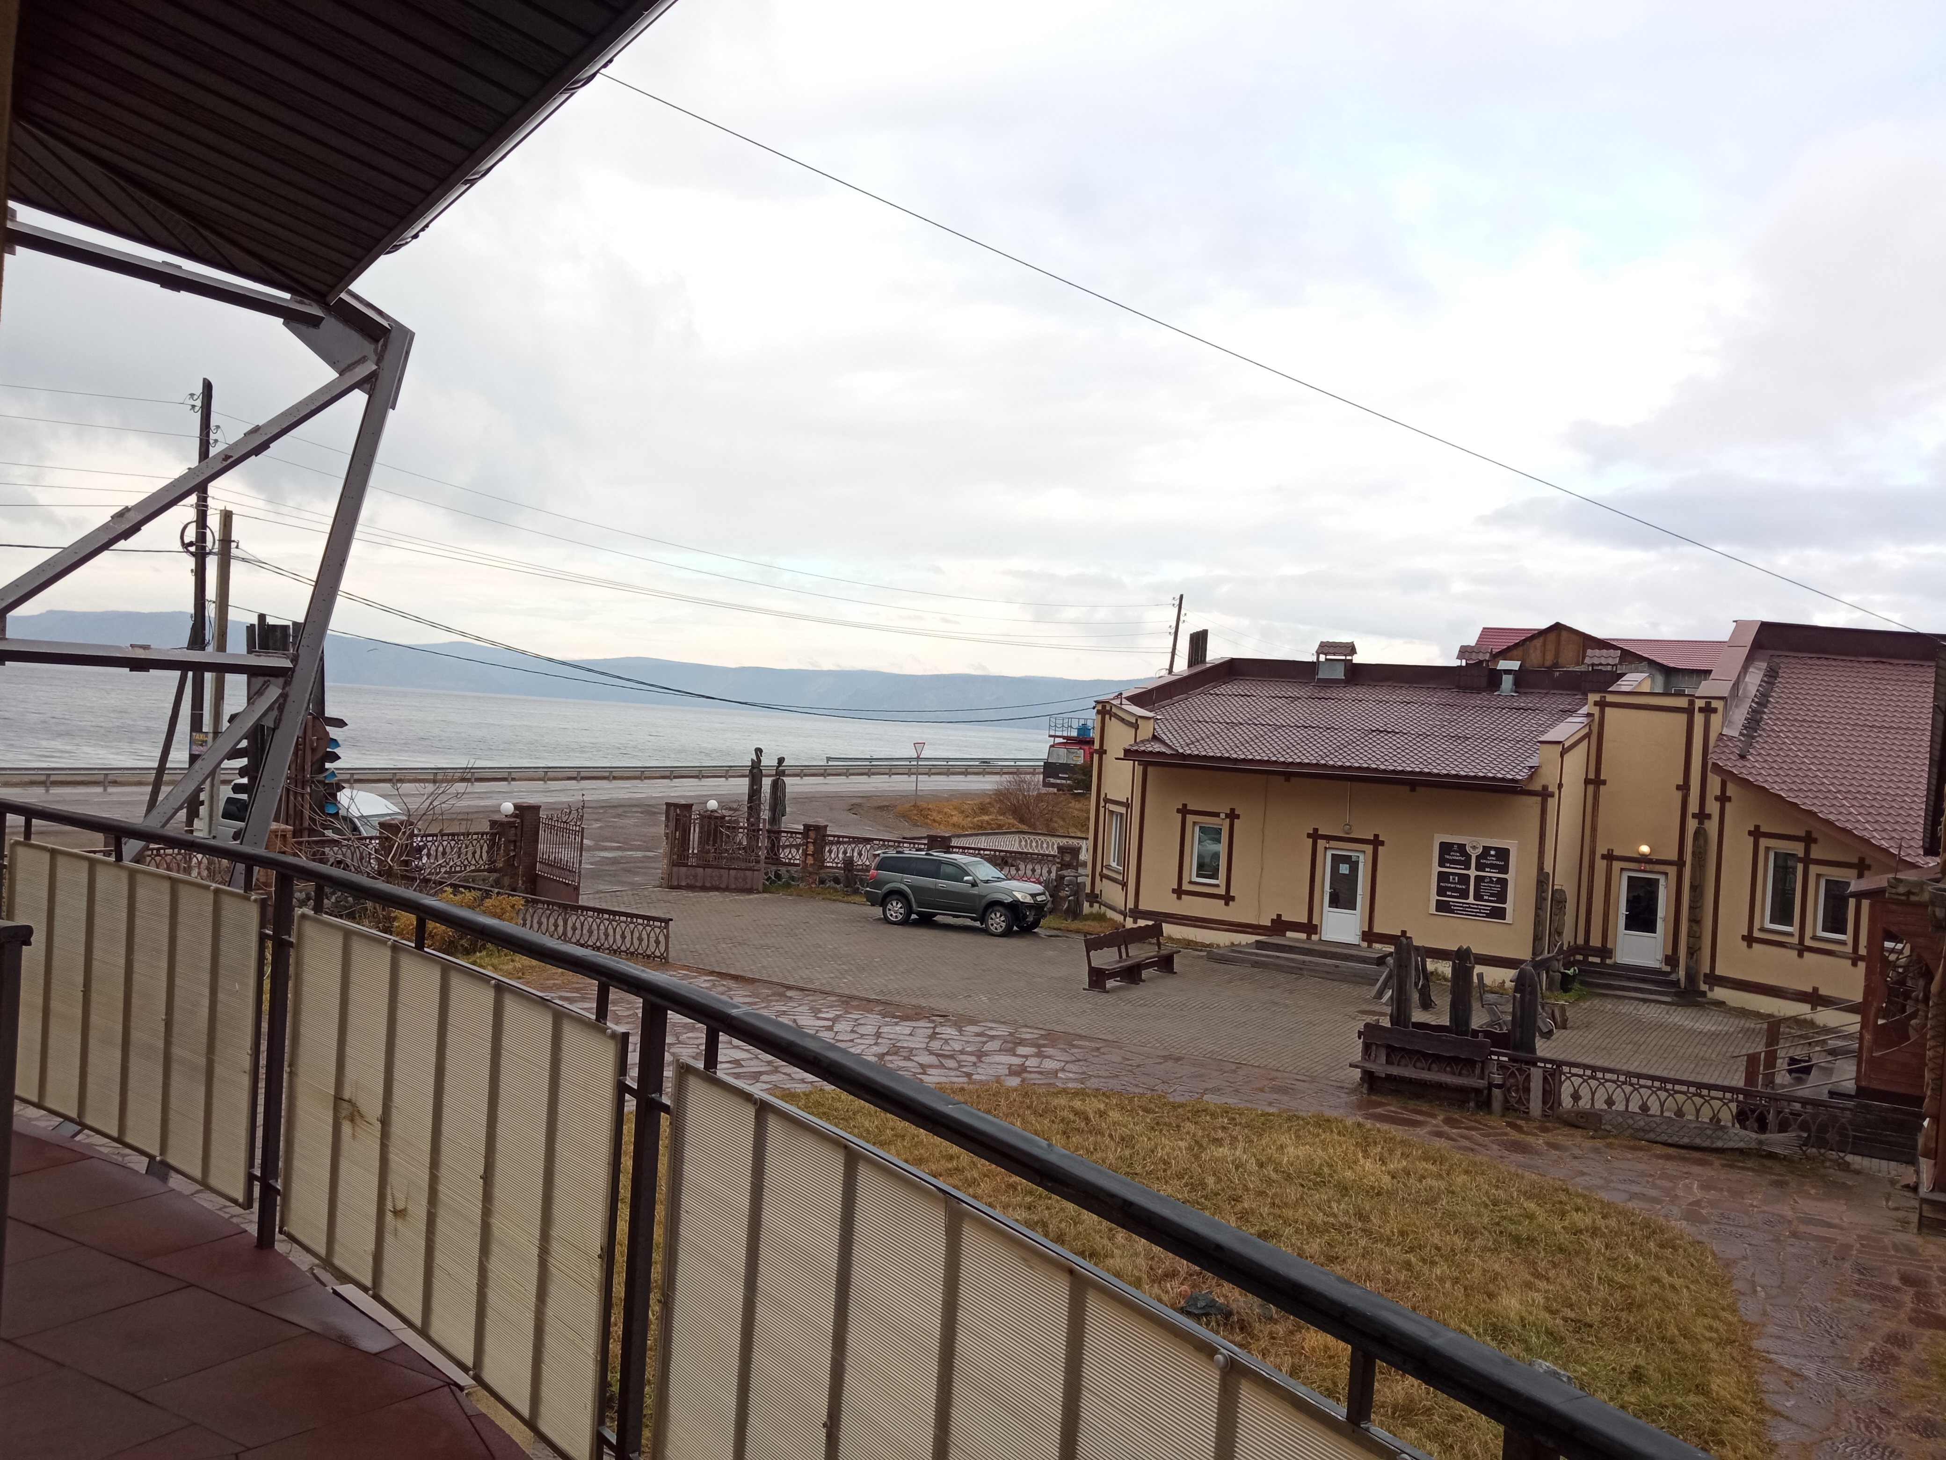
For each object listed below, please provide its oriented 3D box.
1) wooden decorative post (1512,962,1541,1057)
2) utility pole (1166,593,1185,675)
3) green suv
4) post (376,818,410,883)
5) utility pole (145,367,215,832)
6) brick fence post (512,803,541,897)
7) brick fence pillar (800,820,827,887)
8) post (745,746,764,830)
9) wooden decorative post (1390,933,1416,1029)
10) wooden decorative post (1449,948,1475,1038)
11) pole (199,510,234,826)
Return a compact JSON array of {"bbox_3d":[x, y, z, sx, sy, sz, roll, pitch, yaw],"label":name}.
[{"bbox_3d":[7.788,4.349,21.429,0.340,2.090,0.290,3,0,22],"label":"wooden decorative post"},{"bbox_3d":[9.261,-0.723,72.993,0.240,11.670,0.240,8,0,0],"label":"utility pole"},{"bbox_3d":[-0.328,3.912,36.917,4.600,1.760,1.830,4,0,24],"label":"green suv"},{"bbox_3d":[-13.716,3.084,35.930,0.510,1.820,0.510,4,0,33],"label":"post"},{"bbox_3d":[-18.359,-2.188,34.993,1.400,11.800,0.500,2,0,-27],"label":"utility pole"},{"bbox_3d":[-11.004,2.978,37.328,0.480,2.330,0.480,4,1,39],"label":"brick fence post"},{"bbox_3d":[-4.477,3.458,42.296,0.490,1.800,0.490,4,0,20],"label":"brick fence pillar"},{"bbox_3d":[-6.519,2.442,45.522,0.360,3.820,0.340,4,0,22],"label":"post"},{"bbox_3d":[6.256,4.136,22.128,0.290,2.320,0.260,3,0,22],"label":"wooden decorative post"},{"bbox_3d":[6.969,4.222,21.778,0.290,2.240,0.260,3,0,22],"label":"wooden decorative post"},{"bbox_3d":[-17.122,-0.613,34.304,0.280,8.810,0.280,3,0,-27],"label":"pole"}]

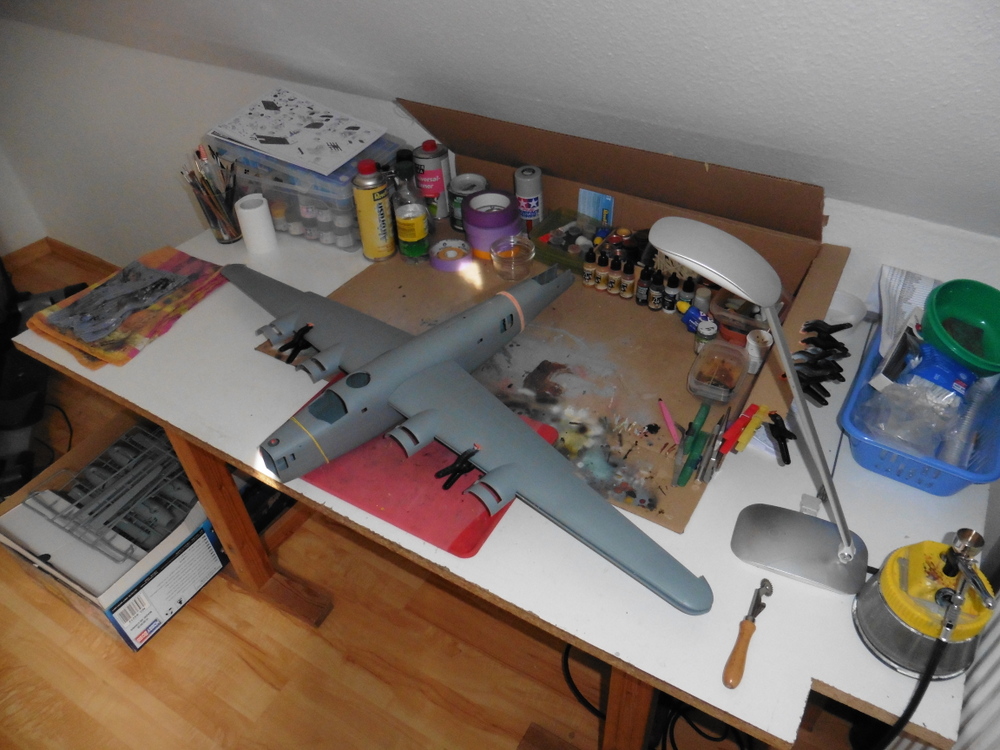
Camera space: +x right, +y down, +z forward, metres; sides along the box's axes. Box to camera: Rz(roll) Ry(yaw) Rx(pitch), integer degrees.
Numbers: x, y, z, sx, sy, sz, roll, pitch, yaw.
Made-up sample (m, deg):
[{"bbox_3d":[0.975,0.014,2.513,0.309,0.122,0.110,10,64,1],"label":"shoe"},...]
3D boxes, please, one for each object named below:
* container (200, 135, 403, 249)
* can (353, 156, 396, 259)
[{"bbox_3d":[-0.409,-0.433,1.536,0.356,0.171,0.232,17,44,20],"label":"container"},{"bbox_3d":[-0.254,-0.329,1.392,0.067,0.194,0.067,-1,41,1],"label":"can"}]

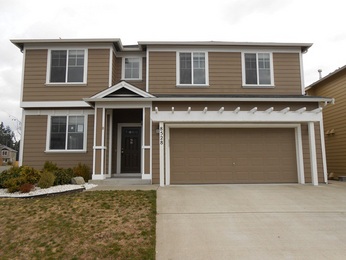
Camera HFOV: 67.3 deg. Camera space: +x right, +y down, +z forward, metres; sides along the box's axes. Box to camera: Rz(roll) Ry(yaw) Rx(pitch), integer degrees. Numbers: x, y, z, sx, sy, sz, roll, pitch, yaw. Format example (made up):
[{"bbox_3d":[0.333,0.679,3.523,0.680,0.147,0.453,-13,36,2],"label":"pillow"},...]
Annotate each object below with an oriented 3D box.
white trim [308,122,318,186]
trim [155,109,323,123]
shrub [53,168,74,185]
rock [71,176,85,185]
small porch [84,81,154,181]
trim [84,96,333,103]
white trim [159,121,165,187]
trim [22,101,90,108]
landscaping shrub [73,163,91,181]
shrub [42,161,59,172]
[{"bbox_3d":[5.074,0.841,9.436,0.150,2.300,0.150,0,-6,-2],"label":"white trim"},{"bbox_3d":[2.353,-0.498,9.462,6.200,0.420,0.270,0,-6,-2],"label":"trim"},{"bbox_3d":[-4.066,1.735,9.757,0.778,0.583,0.750,0,-6,-2],"label":"shrub"},{"bbox_3d":[-3.501,1.870,9.592,0.468,0.273,0.380,0,-6,-2],"label":"rock"},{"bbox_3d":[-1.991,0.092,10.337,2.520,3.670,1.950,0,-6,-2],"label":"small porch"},{"bbox_3d":[1.384,-1.107,9.503,9.170,0.145,0.150,0,-6,-2],"label":"trim"},{"bbox_3d":[-0.375,0.848,9.287,0.150,2.280,0.150,0,-6,-2],"label":"white trim"},{"bbox_3d":[-4.850,-1.053,10.885,2.990,0.225,0.100,0,-6,-2],"label":"trim"},{"bbox_3d":[-3.551,1.671,10.185,0.683,0.756,0.680,0,-6,-2],"label":"landscaping shrub"},{"bbox_3d":[-4.751,1.636,10.195,0.606,0.842,0.650,0,-6,-2],"label":"shrub"}]

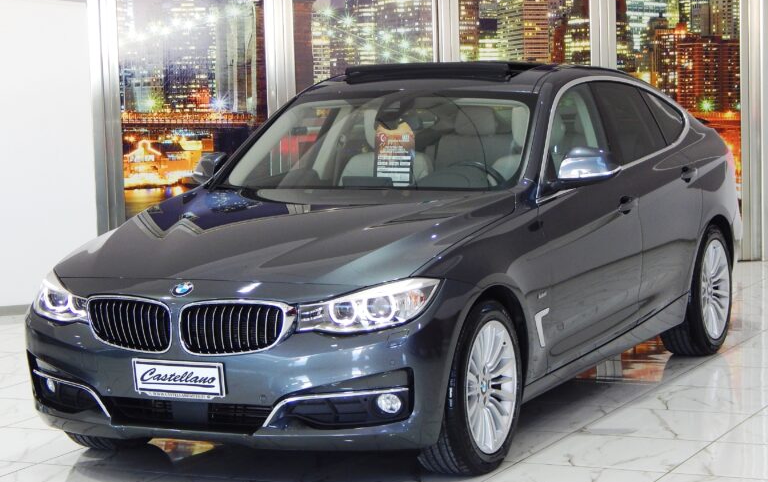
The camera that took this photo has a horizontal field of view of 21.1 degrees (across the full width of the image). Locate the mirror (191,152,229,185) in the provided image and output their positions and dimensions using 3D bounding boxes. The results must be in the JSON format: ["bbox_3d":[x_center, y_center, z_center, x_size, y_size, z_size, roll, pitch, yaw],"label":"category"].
[{"bbox_3d":[-0.798,-0.327,9.326,0.233,0.165,0.180,1,6,25],"label":"mirror"}]

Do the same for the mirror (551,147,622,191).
[{"bbox_3d":[0.841,-0.299,8.553,0.233,0.165,0.180,1,6,25],"label":"mirror"}]

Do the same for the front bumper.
[{"bbox_3d":[-0.599,0.421,7.649,1.780,0.580,0.680,1,6,25],"label":"front bumper"}]

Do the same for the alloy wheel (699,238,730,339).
[{"bbox_3d":[1.571,0.242,10.361,0.200,0.494,0.494,1,6,25],"label":"alloy wheel"}]

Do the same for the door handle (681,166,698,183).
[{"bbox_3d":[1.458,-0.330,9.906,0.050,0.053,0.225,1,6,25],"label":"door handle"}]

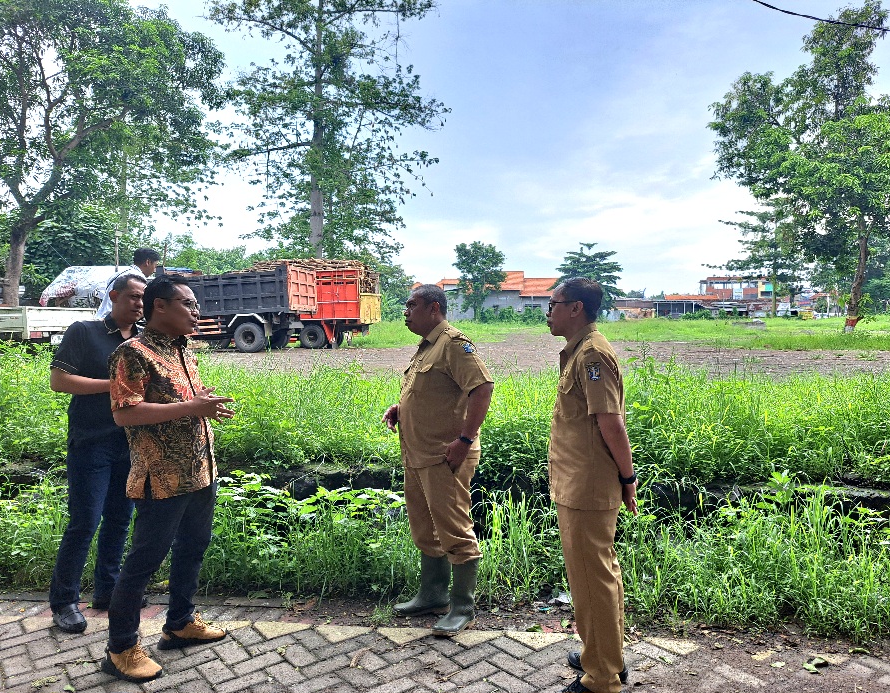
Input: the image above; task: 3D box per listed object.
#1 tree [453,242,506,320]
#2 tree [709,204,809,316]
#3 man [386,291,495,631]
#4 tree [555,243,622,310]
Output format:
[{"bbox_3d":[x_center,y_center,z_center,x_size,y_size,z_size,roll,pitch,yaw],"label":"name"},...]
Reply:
[{"bbox_3d":[2.962,-5.538,55.000,4.600,6.800,4.600,0,4,0],"label":"tree"},{"bbox_3d":[30.923,-8.372,62.000,10.200,11.100,10.200,0,4,0],"label":"tree"},{"bbox_3d":[-0.040,0.528,3.111,0.500,1.650,0.520,-1,4,-21],"label":"man"},{"bbox_3d":[12.857,-5.828,57.000,6.400,6.900,6.400,0,4,0],"label":"tree"}]

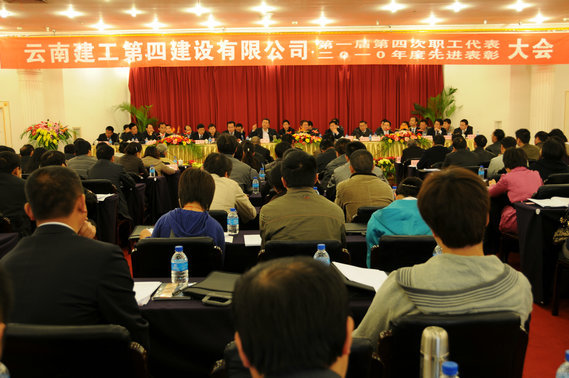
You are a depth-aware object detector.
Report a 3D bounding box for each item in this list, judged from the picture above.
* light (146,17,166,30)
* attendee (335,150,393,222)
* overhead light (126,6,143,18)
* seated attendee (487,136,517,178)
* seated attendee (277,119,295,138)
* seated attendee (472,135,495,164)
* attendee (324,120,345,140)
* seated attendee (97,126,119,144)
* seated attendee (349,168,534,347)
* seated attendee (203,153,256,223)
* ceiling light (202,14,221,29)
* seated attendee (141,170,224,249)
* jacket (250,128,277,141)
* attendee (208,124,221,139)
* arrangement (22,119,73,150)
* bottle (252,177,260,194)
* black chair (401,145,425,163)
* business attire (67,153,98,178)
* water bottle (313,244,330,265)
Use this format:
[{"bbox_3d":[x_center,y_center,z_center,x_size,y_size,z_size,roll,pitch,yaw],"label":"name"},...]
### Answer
[{"bbox_3d":[-3.060,-3.925,14.686,0.220,0.120,0.220,-1,6,0],"label":"light"},{"bbox_3d":[0.600,0.318,4.620,0.500,1.220,0.700,-1,7,0],"label":"attendee"},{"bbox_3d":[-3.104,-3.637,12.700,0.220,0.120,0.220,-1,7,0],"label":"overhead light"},{"bbox_3d":[2.341,0.075,6.658,0.500,1.263,0.780,-2,6,-17],"label":"seated attendee"},{"bbox_3d":[0.065,-1.026,14.870,0.460,1.260,0.720,-1,6,0],"label":"seated attendee"},{"bbox_3d":[2.887,-0.183,9.286,0.480,1.250,0.750,-2,6,-15],"label":"seated attendee"},{"bbox_3d":[1.132,-0.939,13.769,0.520,1.200,0.650,-1,7,0],"label":"attendee"},{"bbox_3d":[-3.740,-0.771,13.075,0.500,1.108,0.700,0,6,0],"label":"seated attendee"},{"bbox_3d":[0.438,0.546,2.038,0.550,1.260,0.780,-2,6,-11],"label":"seated attendee"},{"bbox_3d":[-0.408,0.352,4.358,0.500,1.214,0.850,-1,6,-10],"label":"seated attendee"},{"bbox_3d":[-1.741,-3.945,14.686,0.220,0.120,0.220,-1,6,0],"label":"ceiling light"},{"bbox_3d":[-0.530,0.492,3.362,0.480,1.210,0.750,-1,6,0],"label":"seated attendee"},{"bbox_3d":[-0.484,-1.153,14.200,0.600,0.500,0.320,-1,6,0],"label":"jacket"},{"bbox_3d":[-1.663,-0.935,14.569,0.500,1.200,0.600,-1,7,0],"label":"attendee"},{"bbox_3d":[-4.484,-0.970,11.600,0.900,0.620,0.720,0,6,0],"label":"arrangement"},{"bbox_3d":[-0.267,-0.031,5.880,0.066,0.157,0.066,0,6,0],"label":"bottle"},{"bbox_3d":[2.303,-0.470,10.909,0.480,0.650,0.420,-1,6,0],"label":"black chair"},{"bbox_3d":[-2.346,-0.090,7.236,0.480,0.620,0.400,0,7,6],"label":"business attire"},{"bbox_3d":[0.155,0.304,2.540,0.066,0.157,0.066,0,6,0],"label":"water bottle"}]

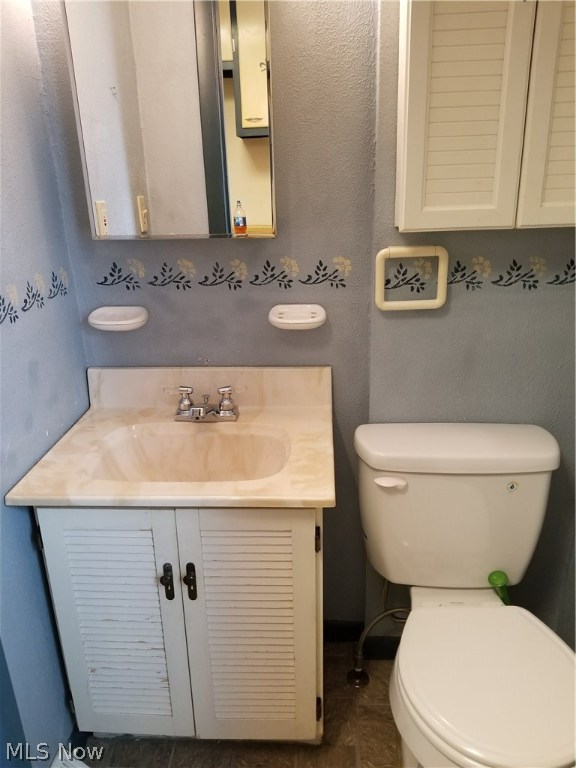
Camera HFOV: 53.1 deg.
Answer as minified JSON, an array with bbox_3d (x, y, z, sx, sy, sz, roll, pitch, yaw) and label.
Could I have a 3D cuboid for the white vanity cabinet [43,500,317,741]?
[{"bbox_3d":[-0.206,0.472,1.458,0.581,0.695,0.420,0,19,3],"label":"white vanity cabinet"}]

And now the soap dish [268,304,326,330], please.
[{"bbox_3d":[0.022,-0.158,1.402,0.139,0.052,0.083,0,19,3],"label":"soap dish"}]

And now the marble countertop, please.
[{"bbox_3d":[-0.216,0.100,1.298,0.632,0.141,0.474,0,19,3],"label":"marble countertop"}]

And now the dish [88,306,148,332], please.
[{"bbox_3d":[-0.426,-0.157,1.425,0.140,0.052,0.083,0,19,3],"label":"dish"}]

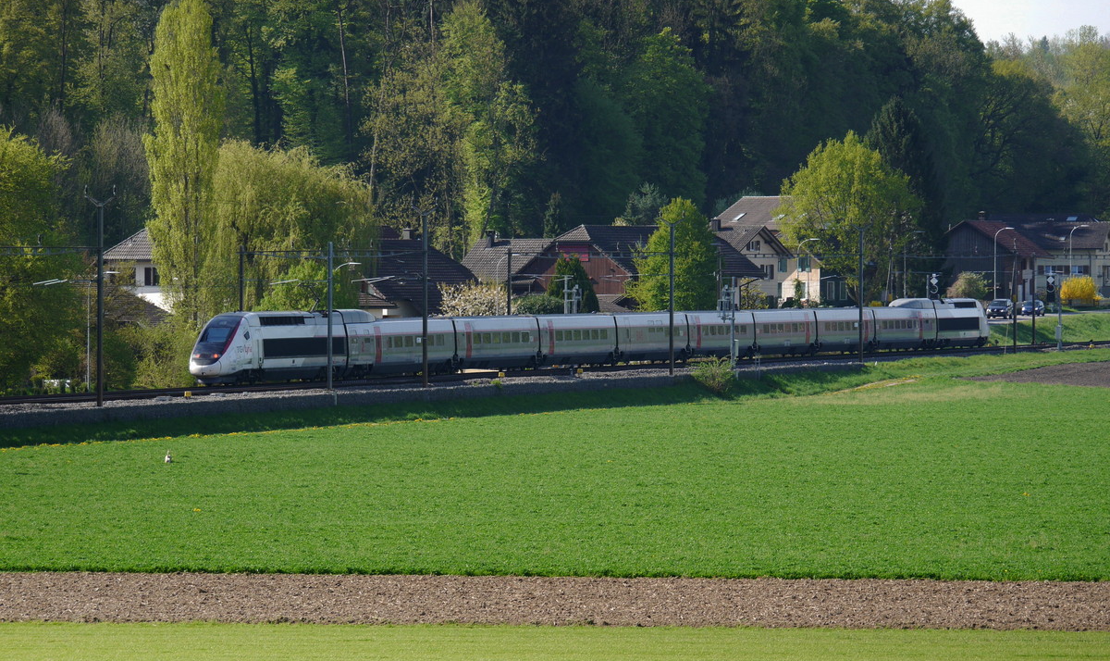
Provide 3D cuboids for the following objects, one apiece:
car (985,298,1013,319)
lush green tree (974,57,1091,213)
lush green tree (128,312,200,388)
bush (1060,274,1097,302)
[{"bbox_3d":[40.142,-1.908,624.000,1.820,1.760,4.500,0,1,14],"label":"car"},{"bbox_3d":[52.907,-17.636,770.000,13.163,24.680,12.500,0,1,0],"label":"lush green tree"},{"bbox_3d":[-22.017,1.286,393.000,4.200,4.500,4.000,0,1,0],"label":"lush green tree"},{"bbox_3d":[49.706,-3.992,657.000,3.510,2.808,2.800,0,1,0],"label":"bush"}]

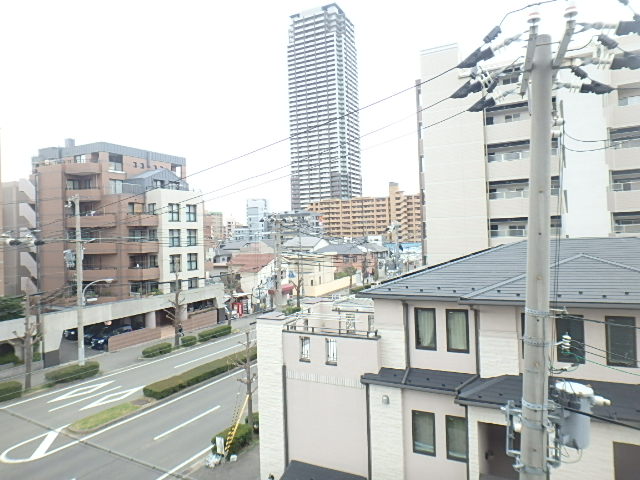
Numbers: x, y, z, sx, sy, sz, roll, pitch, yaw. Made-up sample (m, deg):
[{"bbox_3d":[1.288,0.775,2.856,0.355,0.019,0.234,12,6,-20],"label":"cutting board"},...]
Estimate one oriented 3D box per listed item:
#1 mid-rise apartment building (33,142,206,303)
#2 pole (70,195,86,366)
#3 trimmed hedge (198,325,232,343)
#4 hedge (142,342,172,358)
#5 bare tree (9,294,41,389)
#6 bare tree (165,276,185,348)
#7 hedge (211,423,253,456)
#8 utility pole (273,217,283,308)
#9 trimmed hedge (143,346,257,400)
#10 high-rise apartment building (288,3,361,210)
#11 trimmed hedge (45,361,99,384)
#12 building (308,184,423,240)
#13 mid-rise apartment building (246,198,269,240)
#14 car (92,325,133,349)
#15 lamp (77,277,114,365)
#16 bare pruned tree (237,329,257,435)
[{"bbox_3d":[-24.508,-0.572,52.508,16.000,21.800,12.300,-2,0,29],"label":"mid-rise apartment building"},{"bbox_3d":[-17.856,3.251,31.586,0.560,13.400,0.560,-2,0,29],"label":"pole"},{"bbox_3d":[-10.760,9.564,43.572,0.961,0.720,3.843,-2,0,29],"label":"trimmed hedge"},{"bbox_3d":[-15.027,10.156,39.652,1.400,0.630,2.700,-2,-1,28],"label":"hedge"},{"bbox_3d":[-20.737,7.086,30.110,1.500,6.830,1.500,-2,-1,28],"label":"bare tree"},{"bbox_3d":[-14.244,6.865,42.005,1.350,7.230,1.350,-2,-1,28],"label":"bare tree"},{"bbox_3d":[-3.951,9.136,19.365,0.824,0.680,1.803,-2,0,29],"label":"hedge"},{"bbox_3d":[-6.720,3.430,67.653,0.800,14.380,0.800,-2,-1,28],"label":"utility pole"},{"bbox_3d":[-8.354,9.920,32.910,1.700,0.670,11.600,-2,-1,28],"label":"trimmed hedge"},{"bbox_3d":[3.459,-71.654,306.694,39.650,170.800,31.688,-2,-1,28],"label":"high-rise apartment building"},{"bbox_3d":[-18.979,10.140,32.805,1.600,0.700,3.300,-2,-1,28],"label":"trimmed hedge"},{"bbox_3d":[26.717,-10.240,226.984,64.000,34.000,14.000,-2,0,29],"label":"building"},{"bbox_3d":[-32.185,-3.474,216.599,8.000,34.046,7.000,-2,-1,28],"label":"mid-rise apartment building"},{"bbox_3d":[-19.323,9.309,41.000,1.740,1.580,4.400,-2,0,29],"label":"car"},{"bbox_3d":[-16.575,6.364,30.939,3.100,7.100,0.400,-2,0,29],"label":"lamp"},{"bbox_3d":[-3.700,7.292,21.972,0.750,5.250,0.600,-2,-1,28],"label":"bare pruned tree"}]

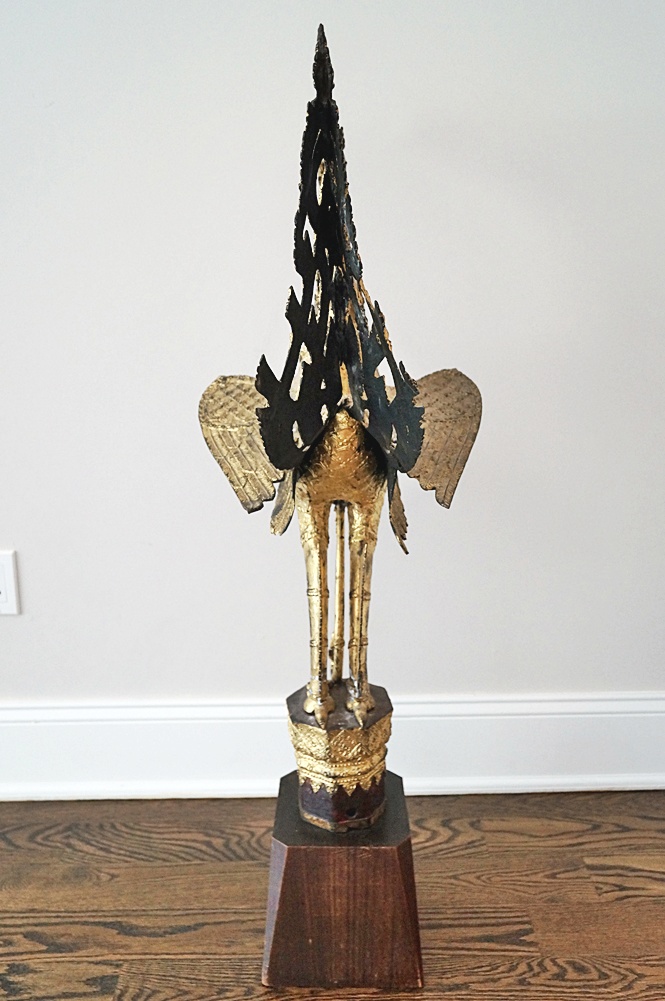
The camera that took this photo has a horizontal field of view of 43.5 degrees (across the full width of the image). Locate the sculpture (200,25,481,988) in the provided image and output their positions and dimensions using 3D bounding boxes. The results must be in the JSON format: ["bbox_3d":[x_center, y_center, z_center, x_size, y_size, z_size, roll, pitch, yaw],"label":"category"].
[{"bbox_3d":[0.014,0.040,1.106,0.360,1.163,0.370,-3,13,-8],"label":"sculpture"}]

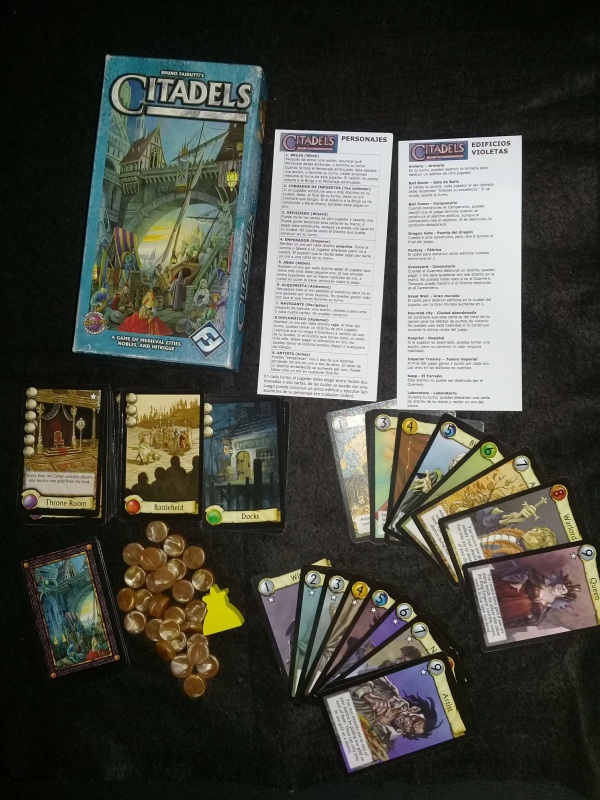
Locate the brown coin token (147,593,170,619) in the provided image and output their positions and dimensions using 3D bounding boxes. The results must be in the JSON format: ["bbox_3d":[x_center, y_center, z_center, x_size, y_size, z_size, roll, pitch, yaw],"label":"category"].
[{"bbox_3d":[-0.096,0.139,0.486,0.006,0.015,0.015,23,121,45],"label":"brown coin token"}]

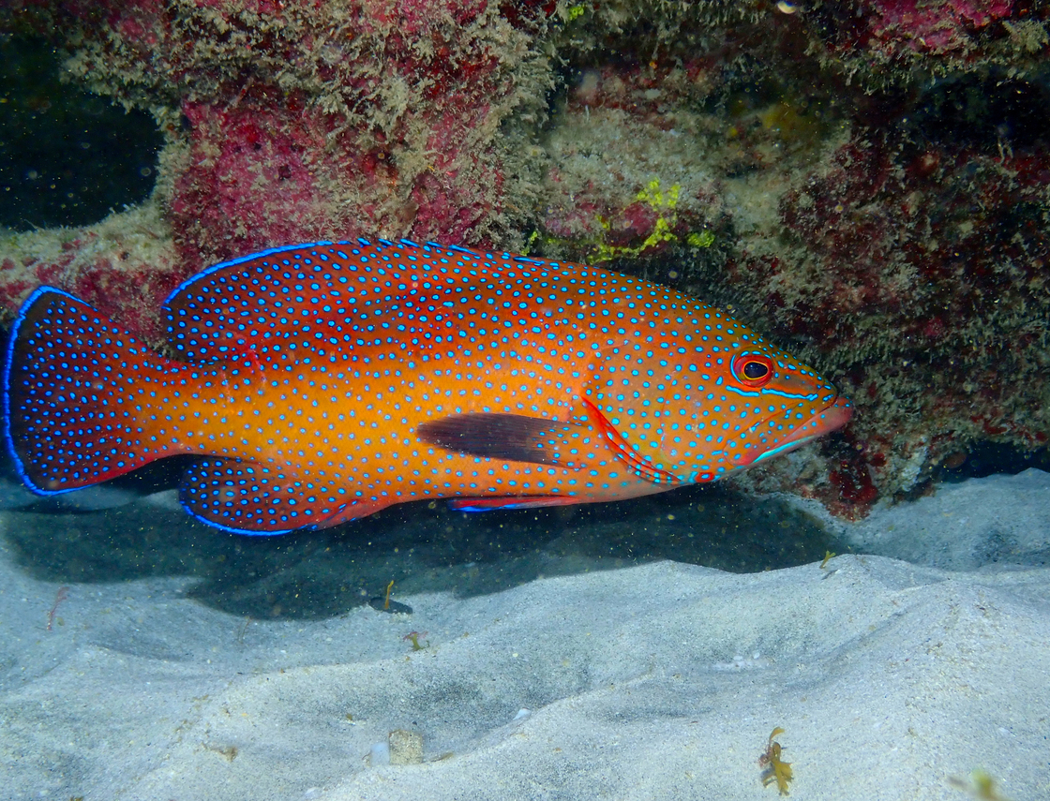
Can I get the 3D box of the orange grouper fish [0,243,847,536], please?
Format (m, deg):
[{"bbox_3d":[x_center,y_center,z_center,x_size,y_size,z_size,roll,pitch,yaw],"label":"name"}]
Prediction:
[{"bbox_3d":[-0.042,-0.006,0.750,0.360,0.126,0.065,1,6,0],"label":"orange grouper fish"}]

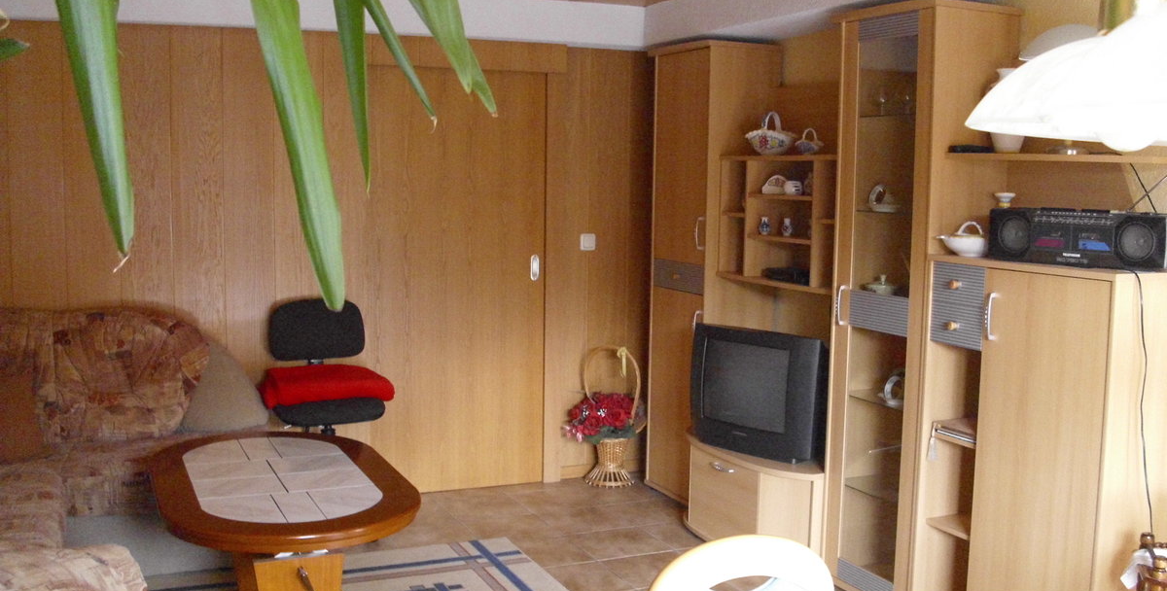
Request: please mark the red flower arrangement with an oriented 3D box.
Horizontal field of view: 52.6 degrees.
[{"bbox_3d":[0.097,0.584,5.649,0.370,0.240,0.280,-2,7,-20],"label":"red flower arrangement"}]

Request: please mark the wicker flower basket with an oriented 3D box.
[{"bbox_3d":[0.141,0.585,5.702,0.310,0.650,0.260,-2,7,-20],"label":"wicker flower basket"}]

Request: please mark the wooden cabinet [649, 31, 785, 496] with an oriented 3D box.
[{"bbox_3d":[0.589,-0.092,5.511,0.373,2.118,0.582,-2,7,-23],"label":"wooden cabinet"}]

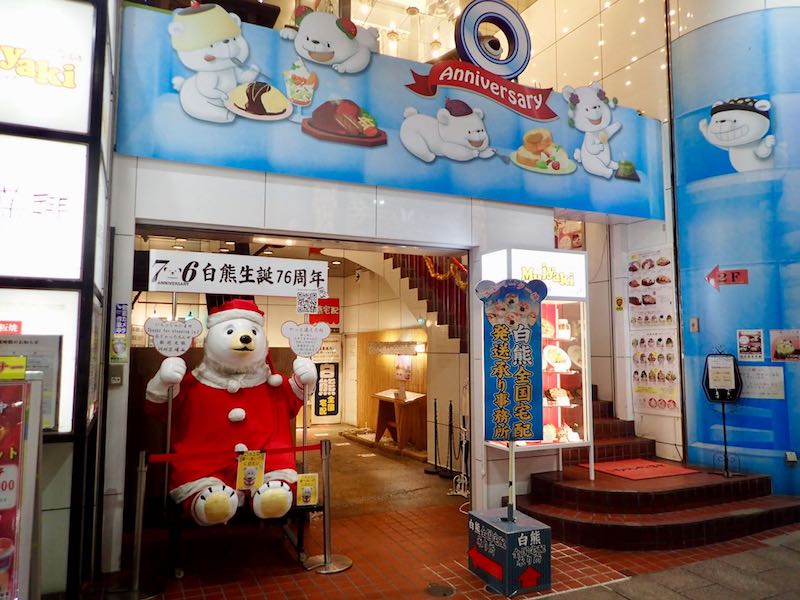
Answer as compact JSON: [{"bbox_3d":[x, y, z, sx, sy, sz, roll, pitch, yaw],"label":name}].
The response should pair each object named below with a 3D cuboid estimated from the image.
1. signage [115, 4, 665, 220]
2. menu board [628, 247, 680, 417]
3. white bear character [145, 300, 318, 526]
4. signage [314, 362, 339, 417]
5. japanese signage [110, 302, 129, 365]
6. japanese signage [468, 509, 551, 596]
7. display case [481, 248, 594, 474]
[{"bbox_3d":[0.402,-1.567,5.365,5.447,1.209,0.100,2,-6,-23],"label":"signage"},{"bbox_3d":[2.896,0.363,6.608,0.030,1.903,0.624,3,-6,-28],"label":"menu board"},{"bbox_3d":[-1.270,0.779,4.431,1.255,1.599,0.857,2,-6,-23],"label":"white bear character"},{"bbox_3d":[-1.556,1.905,12.231,0.514,1.101,0.040,2,-6,-23],"label":"signage"},{"bbox_3d":[-2.018,0.242,4.174,0.130,0.444,0.020,2,-6,-23],"label":"japanese signage"},{"bbox_3d":[0.730,1.694,3.923,0.324,0.393,0.496,2,-6,-23],"label":"japanese signage"},{"bbox_3d":[1.309,0.638,5.480,0.889,2.160,0.444,2,-6,-23],"label":"display case"}]

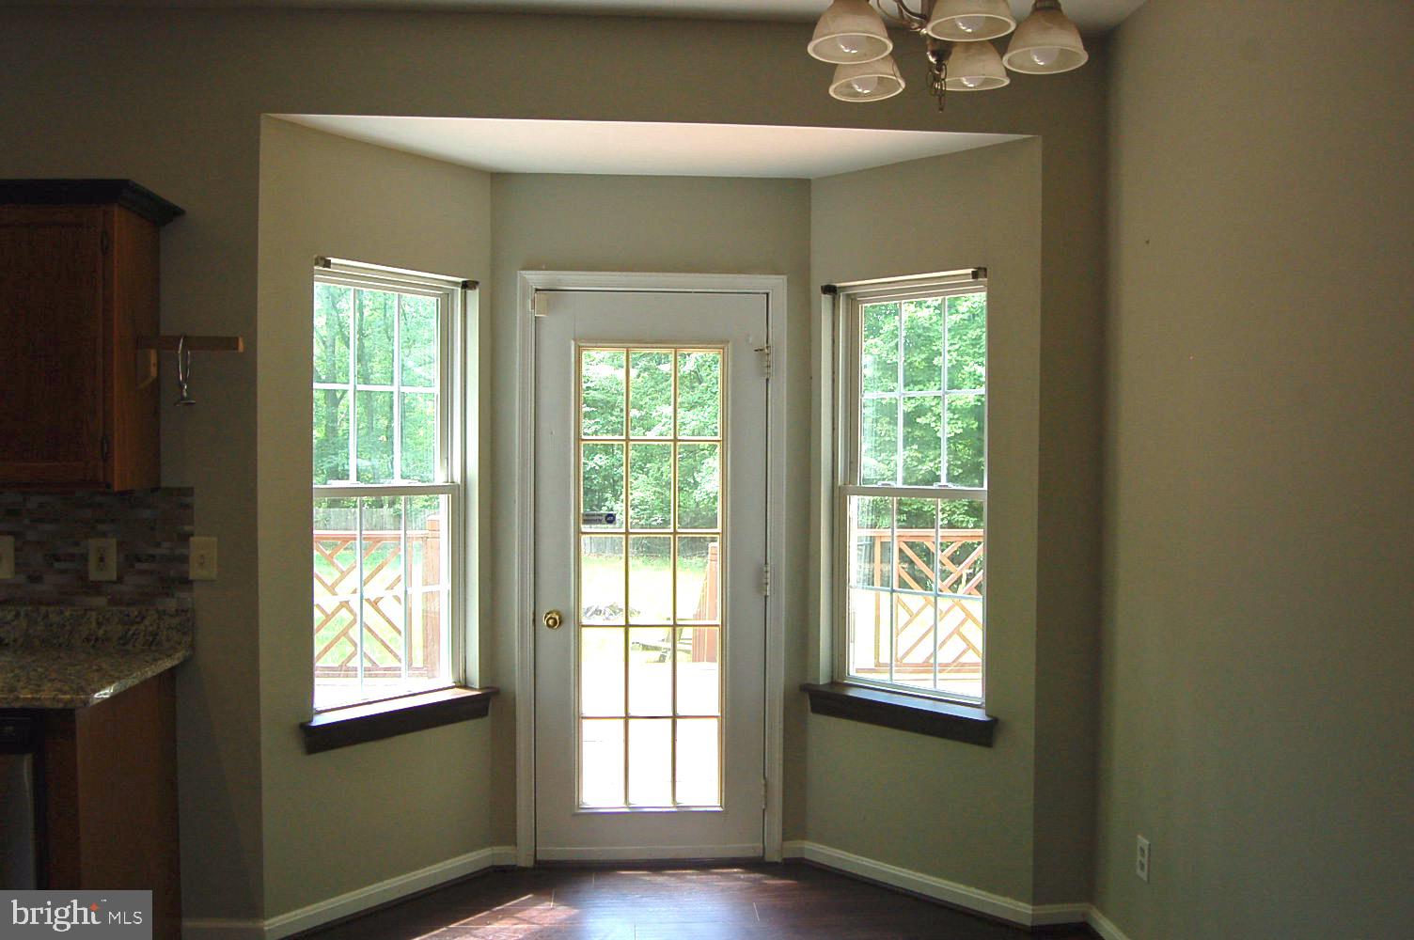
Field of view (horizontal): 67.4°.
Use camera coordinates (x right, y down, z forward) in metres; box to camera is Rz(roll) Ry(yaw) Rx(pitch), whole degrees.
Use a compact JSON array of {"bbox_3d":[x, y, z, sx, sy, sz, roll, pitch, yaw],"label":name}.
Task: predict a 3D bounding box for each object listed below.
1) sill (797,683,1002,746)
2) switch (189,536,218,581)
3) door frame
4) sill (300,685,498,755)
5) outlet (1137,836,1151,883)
[{"bbox_3d":[0.663,0.821,3.583,0.720,0.099,0.144,1,2,38],"label":"sill"},{"bbox_3d":[-1.478,0.261,3.108,0.076,0.124,0.013,0,1,-4],"label":"switch"},{"bbox_3d":[-0.198,0.355,3.798,0.948,2.094,0.119,0,1,-4],"label":"door frame"},{"bbox_3d":[-1.018,0.813,3.478,0.144,0.099,0.720,2,2,43],"label":"sill"},{"bbox_3d":[1.225,1.093,2.980,0.009,0.114,0.070,0,1,-4],"label":"outlet"}]

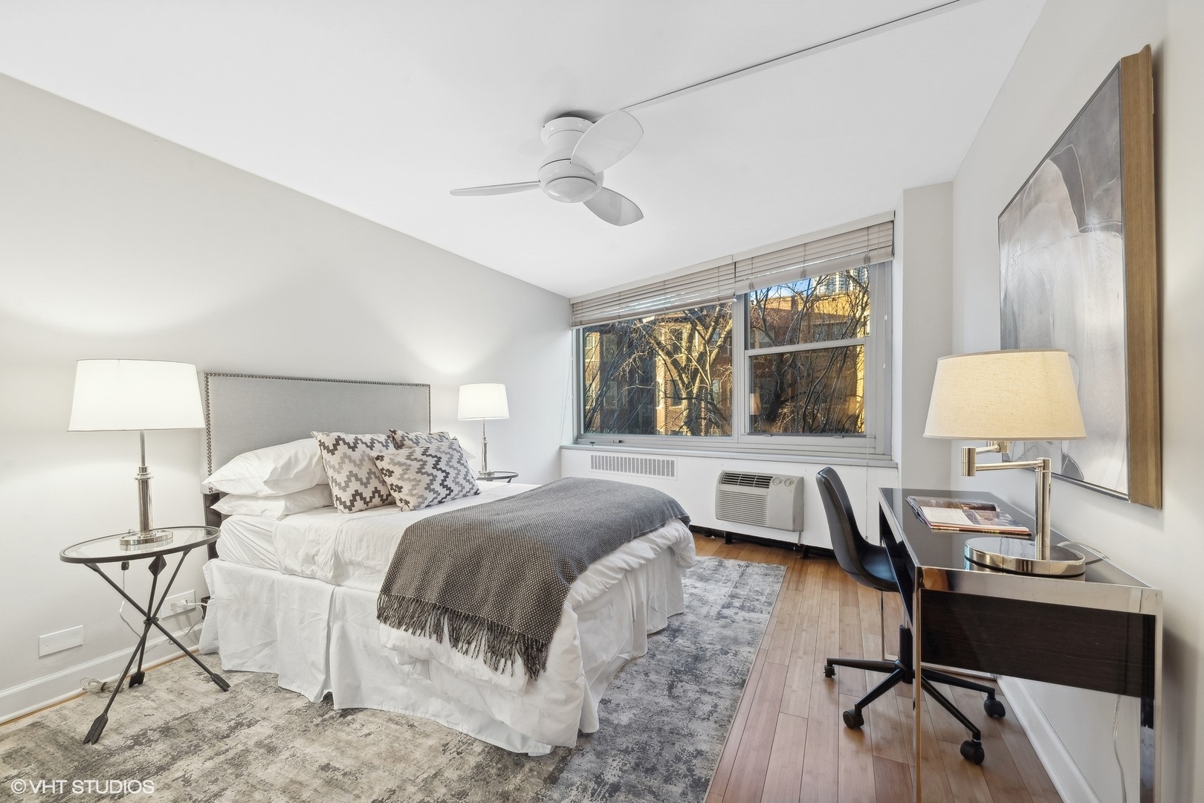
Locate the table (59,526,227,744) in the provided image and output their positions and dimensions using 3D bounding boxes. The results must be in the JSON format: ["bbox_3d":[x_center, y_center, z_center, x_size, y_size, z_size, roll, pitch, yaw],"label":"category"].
[{"bbox_3d":[-1.827,0.890,1.886,0.490,0.650,0.490,-2,-1,27],"label":"table"}]

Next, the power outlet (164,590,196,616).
[{"bbox_3d":[-2.023,0.969,2.239,0.012,0.083,0.125,-1,-1,27],"label":"power outlet"}]

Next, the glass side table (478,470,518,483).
[{"bbox_3d":[-0.908,0.907,3.682,0.490,0.650,0.490,-2,-1,27],"label":"glass side table"}]

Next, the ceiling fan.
[{"bbox_3d":[-0.145,-1.131,2.339,1.026,0.353,0.992,-2,-1,27],"label":"ceiling fan"}]

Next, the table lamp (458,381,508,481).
[{"bbox_3d":[-0.905,0.208,3.575,0.380,0.705,0.380,-1,-1,0],"label":"table lamp"}]

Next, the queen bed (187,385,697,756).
[{"bbox_3d":[-0.748,0.520,2.516,2.052,1.371,1.459,-2,-1,27],"label":"queen bed"}]

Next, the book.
[{"bbox_3d":[1.157,0.364,1.511,0.245,0.034,0.467,-2,-1,27],"label":"book"}]

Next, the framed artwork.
[{"bbox_3d":[1.269,-0.233,1.306,0.048,0.899,0.839,-1,-1,27],"label":"framed artwork"}]

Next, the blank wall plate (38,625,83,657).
[{"bbox_3d":[-2.195,0.974,1.901,0.009,0.079,0.121,-1,-1,27],"label":"blank wall plate"}]

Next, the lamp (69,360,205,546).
[{"bbox_3d":[-1.810,0.198,1.850,0.380,0.705,0.380,-1,-1,27],"label":"lamp"}]

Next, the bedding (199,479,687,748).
[{"bbox_3d":[-0.713,0.846,2.501,1.995,0.718,1.459,-2,-1,27],"label":"bedding"}]

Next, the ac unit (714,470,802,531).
[{"bbox_3d":[1.186,0.767,3.611,0.110,0.395,0.680,0,-1,-45],"label":"ac unit"}]

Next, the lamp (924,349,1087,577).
[{"bbox_3d":[0.938,0.129,1.075,0.285,0.491,0.325,-2,-1,27],"label":"lamp"}]

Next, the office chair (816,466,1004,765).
[{"bbox_3d":[1.151,0.724,1.783,0.600,0.868,0.560,-1,-1,34],"label":"office chair"}]

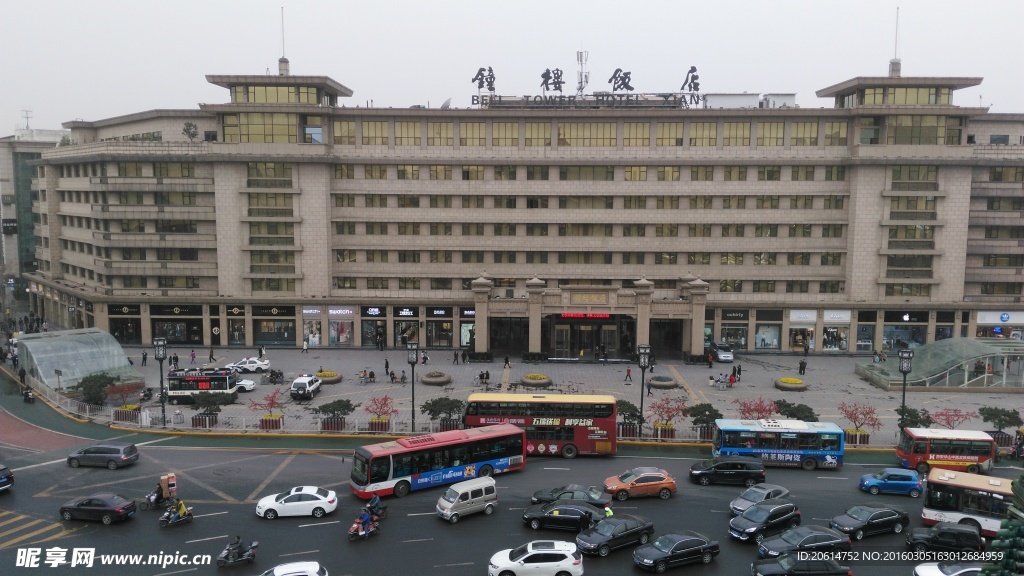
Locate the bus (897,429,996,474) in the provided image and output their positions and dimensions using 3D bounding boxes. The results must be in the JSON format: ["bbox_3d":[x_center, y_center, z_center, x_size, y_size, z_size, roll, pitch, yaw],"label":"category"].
[{"bbox_3d":[30.947,11.621,52.328,5.850,2.740,2.180,1,6,6],"label":"bus"}]

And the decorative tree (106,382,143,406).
[{"bbox_3d":[-32.648,9.108,61.586,2.900,1.950,2.300,0,8,1],"label":"decorative tree"}]

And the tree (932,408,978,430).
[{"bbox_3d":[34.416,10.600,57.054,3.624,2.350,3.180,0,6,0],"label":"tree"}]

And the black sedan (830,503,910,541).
[{"bbox_3d":[20.716,13.265,42.410,4.850,1.480,1.830,-2,8,-19],"label":"black sedan"}]

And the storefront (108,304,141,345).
[{"bbox_3d":[-49.662,4.656,94.613,4.431,5.200,1.000,1,6,1],"label":"storefront"}]

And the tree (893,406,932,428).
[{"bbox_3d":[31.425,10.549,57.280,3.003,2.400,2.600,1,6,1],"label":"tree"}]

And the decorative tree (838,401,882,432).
[{"bbox_3d":[27.078,10.035,57.014,3.475,2.468,2.850,0,6,1],"label":"decorative tree"}]

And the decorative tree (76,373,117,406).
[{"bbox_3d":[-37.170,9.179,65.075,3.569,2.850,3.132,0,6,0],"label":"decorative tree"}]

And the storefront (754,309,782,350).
[{"bbox_3d":[32.257,5.183,92.566,3.490,5.340,1.000,1,6,1],"label":"storefront"}]

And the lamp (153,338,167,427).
[{"bbox_3d":[-28.320,7.694,59.380,0.950,7.300,0.950,1,7,3],"label":"lamp"}]

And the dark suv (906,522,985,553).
[{"bbox_3d":[23.384,13.493,39.816,3.850,1.720,1.670,2,7,10],"label":"dark suv"}]

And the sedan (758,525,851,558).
[{"bbox_3d":[15.282,13.304,38.384,4.980,1.480,1.850,-1,6,-16],"label":"sedan"}]

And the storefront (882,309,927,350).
[{"bbox_3d":[47.918,5.216,89.245,5.500,4.950,1.400,0,7,0],"label":"storefront"}]

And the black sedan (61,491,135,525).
[{"bbox_3d":[-24.351,12.778,43.129,4.550,1.430,1.770,2,8,13],"label":"black sedan"}]

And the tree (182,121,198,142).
[{"bbox_3d":[-39.560,-19.152,90.292,1.900,3.000,1.800,0,8,1],"label":"tree"}]

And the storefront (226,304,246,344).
[{"bbox_3d":[-33.651,4.540,89.249,2.400,5.000,1.200,0,8,1],"label":"storefront"}]

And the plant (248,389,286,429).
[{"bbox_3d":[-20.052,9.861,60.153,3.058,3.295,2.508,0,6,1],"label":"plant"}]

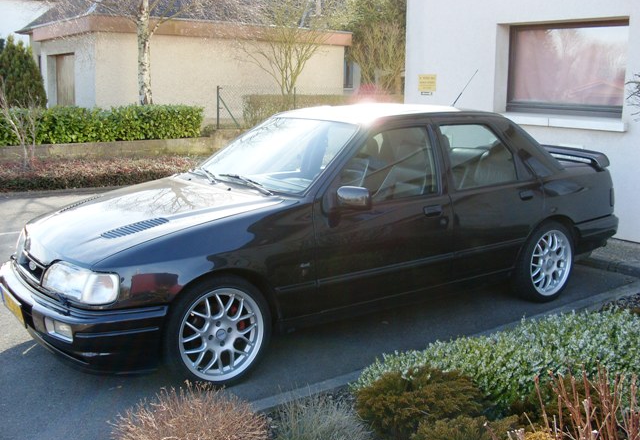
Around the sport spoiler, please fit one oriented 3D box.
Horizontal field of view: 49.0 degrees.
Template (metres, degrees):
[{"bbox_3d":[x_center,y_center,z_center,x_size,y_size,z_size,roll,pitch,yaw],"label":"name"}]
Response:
[{"bbox_3d":[1.842,-0.543,6.008,0.280,0.160,1.260,-7,13,-34],"label":"sport spoiler"}]

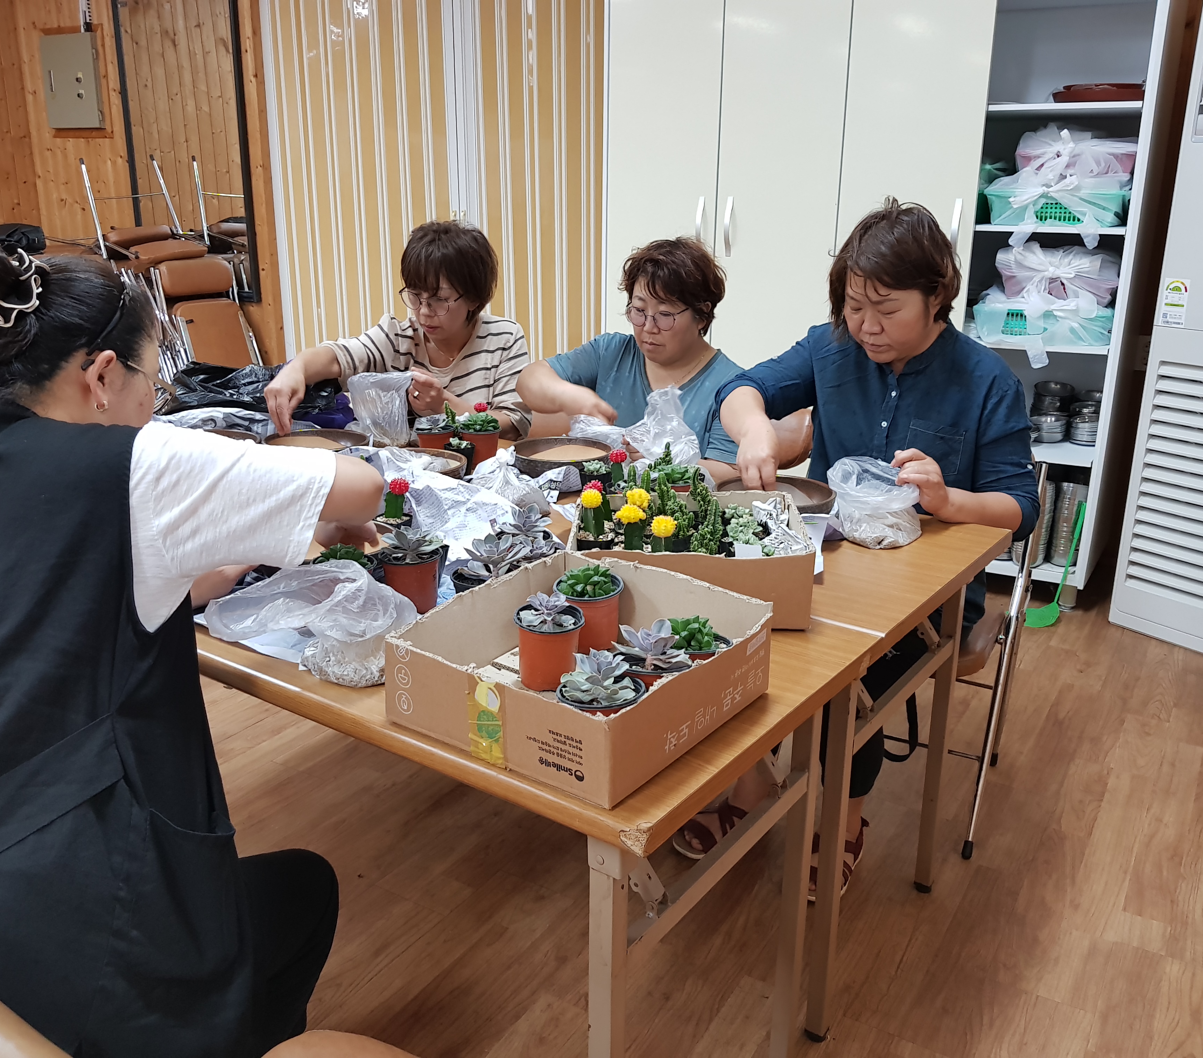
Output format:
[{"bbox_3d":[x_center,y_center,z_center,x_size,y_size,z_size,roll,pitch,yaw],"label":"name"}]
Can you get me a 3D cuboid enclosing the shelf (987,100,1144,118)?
[{"bbox_3d":[1.445,-1.287,3.274,0.420,0.025,0.420,9,19,26],"label":"shelf"}]

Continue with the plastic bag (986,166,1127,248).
[{"bbox_3d":[1.428,-0.997,3.291,0.400,0.220,0.290,9,19,26],"label":"plastic bag"}]

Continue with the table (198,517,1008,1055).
[{"bbox_3d":[-0.350,0.328,2.022,1.800,0.724,1.183,12,20,34],"label":"table"}]

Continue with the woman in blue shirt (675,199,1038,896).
[{"bbox_3d":[0.573,0.033,2.069,0.570,1.270,0.660,13,21,34],"label":"woman in blue shirt"}]

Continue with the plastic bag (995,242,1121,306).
[{"bbox_3d":[1.510,-0.840,3.503,0.365,0.180,0.270,9,18,26],"label":"plastic bag"}]

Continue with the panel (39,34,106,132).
[{"bbox_3d":[-2.736,-2.320,5.486,0.360,0.450,0.080,8,18,23],"label":"panel"}]

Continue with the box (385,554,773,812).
[{"bbox_3d":[-0.020,0.155,1.228,0.310,0.113,0.325,12,21,35],"label":"box"}]

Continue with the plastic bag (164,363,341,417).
[{"bbox_3d":[-0.986,-0.393,2.929,0.480,0.130,0.240,12,20,34],"label":"plastic bag"}]

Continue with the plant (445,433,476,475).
[{"bbox_3d":[-0.307,-0.161,2.304,0.067,0.095,0.067,0,17,0],"label":"plant"}]

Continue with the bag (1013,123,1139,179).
[{"bbox_3d":[1.525,-1.211,3.399,0.360,0.170,0.270,9,18,26],"label":"bag"}]

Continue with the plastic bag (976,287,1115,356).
[{"bbox_3d":[1.426,-0.678,3.390,0.390,0.200,0.290,9,19,26],"label":"plastic bag"}]

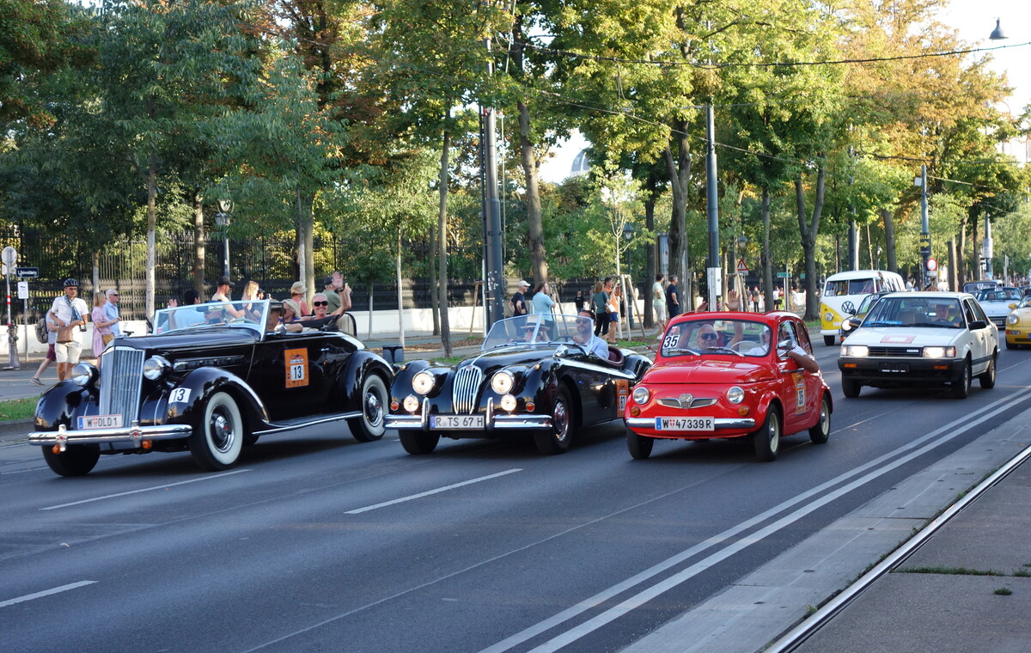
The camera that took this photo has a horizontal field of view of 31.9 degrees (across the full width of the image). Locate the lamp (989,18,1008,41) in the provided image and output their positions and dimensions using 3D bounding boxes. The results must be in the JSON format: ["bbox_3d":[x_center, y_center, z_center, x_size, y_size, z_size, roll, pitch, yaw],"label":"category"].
[{"bbox_3d":[14.466,-8.898,54.000,0.570,0.700,0.570,-1,1,0],"label":"lamp"}]

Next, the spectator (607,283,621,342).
[{"bbox_3d":[2.508,-0.386,46.012,0.360,1.660,0.460,-2,1,-10],"label":"spectator"}]

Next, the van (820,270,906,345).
[{"bbox_3d":[9.419,-0.521,48.505,1.740,1.940,4.280,-1,1,20],"label":"van"}]

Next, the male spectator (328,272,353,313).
[{"bbox_3d":[-3.139,-0.012,32.012,0.420,1.760,0.480,-2,1,-40],"label":"male spectator"}]

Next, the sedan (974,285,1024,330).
[{"bbox_3d":[15.609,-0.567,57.937,1.700,1.320,4.200,-1,1,22],"label":"sedan"}]

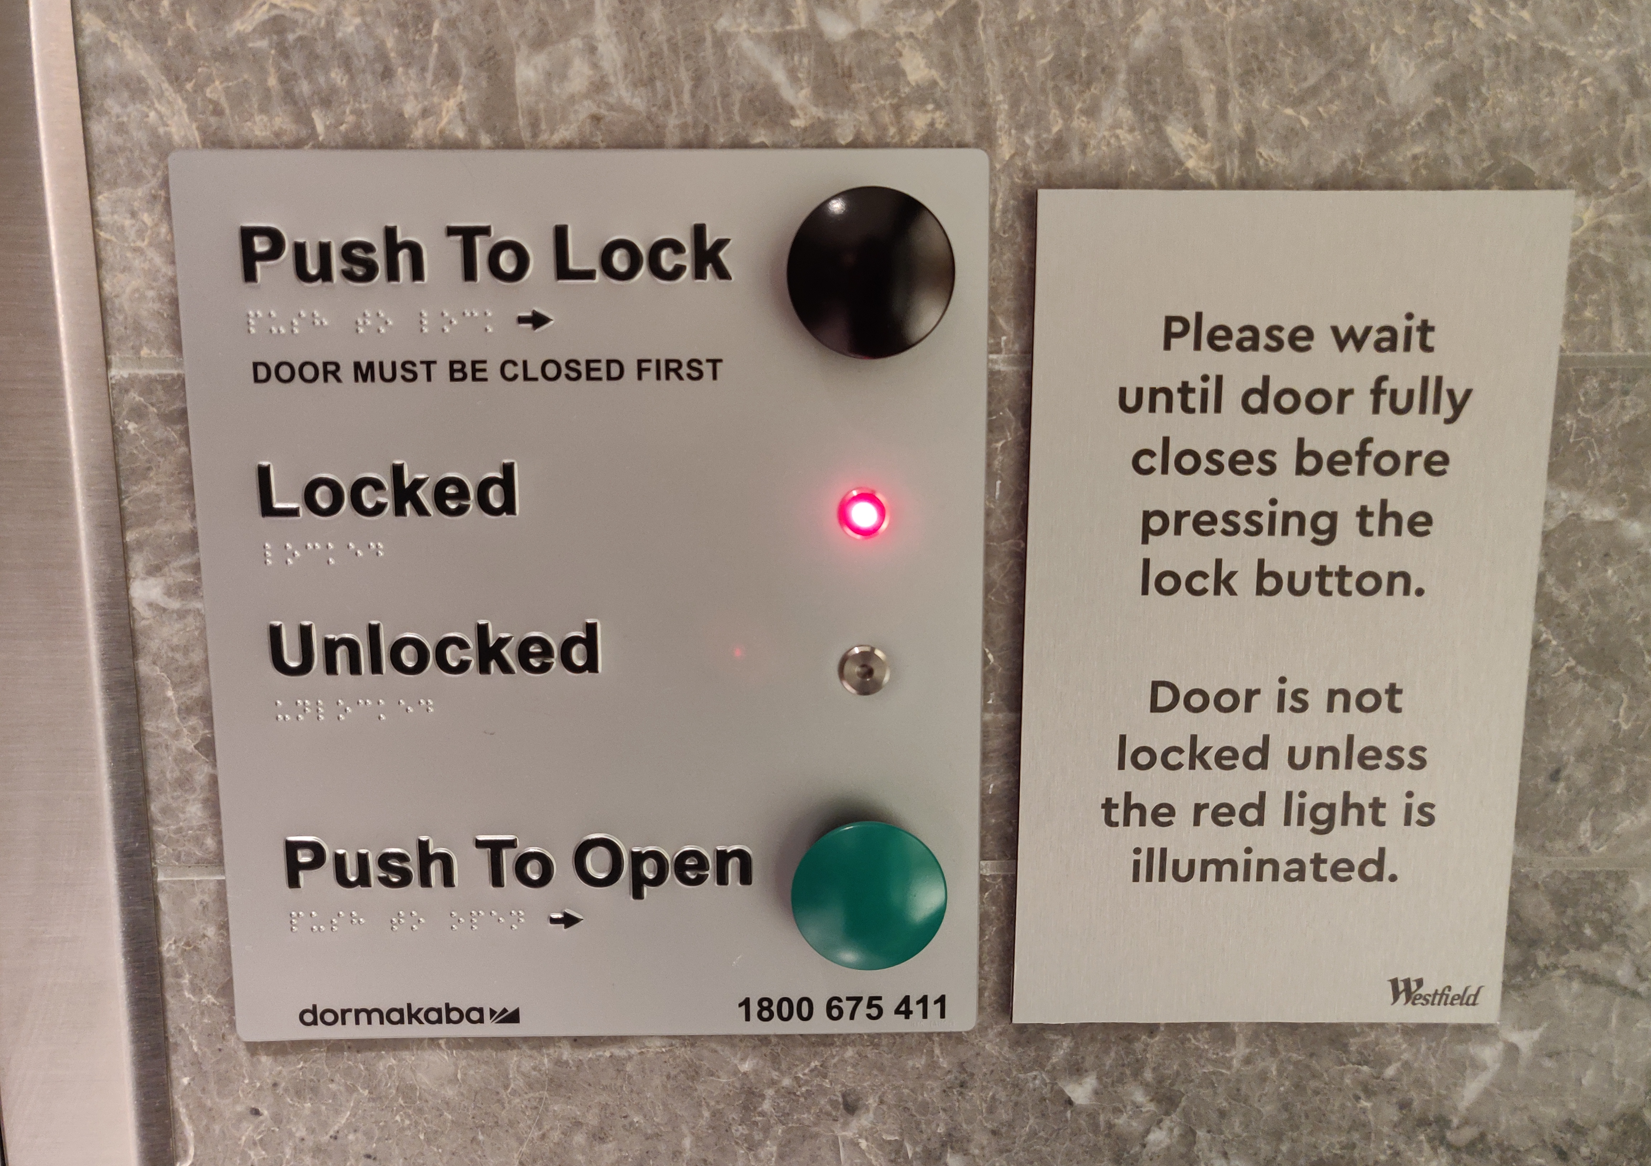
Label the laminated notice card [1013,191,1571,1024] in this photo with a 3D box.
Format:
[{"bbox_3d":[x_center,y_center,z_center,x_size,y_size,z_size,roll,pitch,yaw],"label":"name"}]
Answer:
[{"bbox_3d":[0.134,0.013,0.351,0.150,0.248,0.004,0,8,-1],"label":"laminated notice card"}]

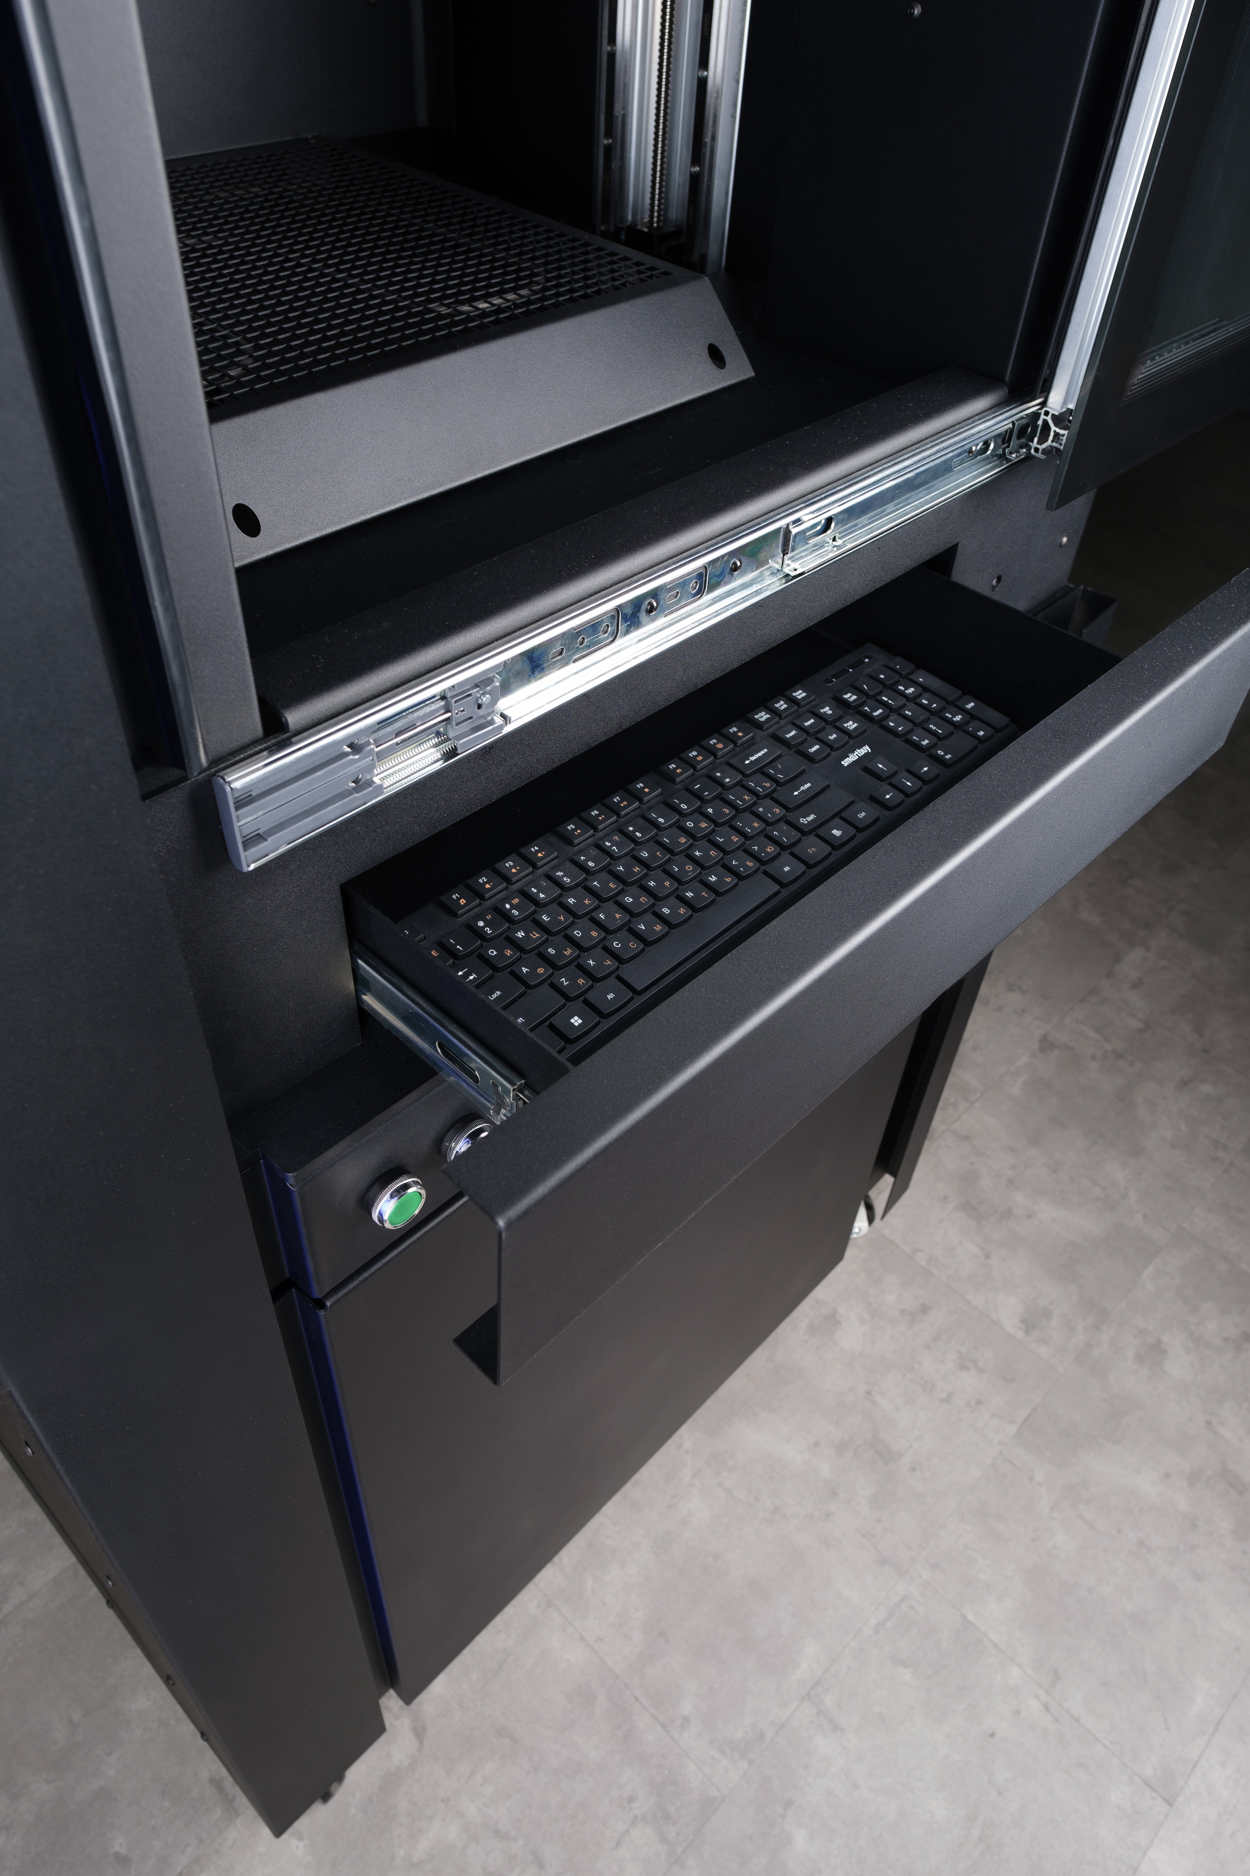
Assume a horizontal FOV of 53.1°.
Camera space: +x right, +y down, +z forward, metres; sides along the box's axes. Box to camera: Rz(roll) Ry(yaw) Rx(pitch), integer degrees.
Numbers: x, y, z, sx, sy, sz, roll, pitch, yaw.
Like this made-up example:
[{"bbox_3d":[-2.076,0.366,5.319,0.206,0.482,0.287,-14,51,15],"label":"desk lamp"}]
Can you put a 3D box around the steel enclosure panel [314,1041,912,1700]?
[{"bbox_3d":[0.044,0.294,1.131,0.032,0.744,0.694,35,52,28],"label":"steel enclosure panel"}]

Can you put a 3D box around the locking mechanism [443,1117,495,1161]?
[{"bbox_3d":[-0.084,0.115,0.691,0.018,0.031,0.031,35,52,28],"label":"locking mechanism"}]

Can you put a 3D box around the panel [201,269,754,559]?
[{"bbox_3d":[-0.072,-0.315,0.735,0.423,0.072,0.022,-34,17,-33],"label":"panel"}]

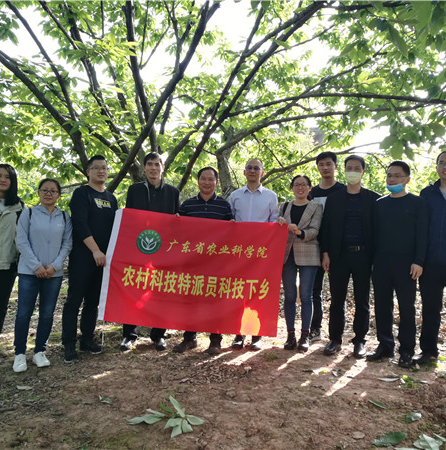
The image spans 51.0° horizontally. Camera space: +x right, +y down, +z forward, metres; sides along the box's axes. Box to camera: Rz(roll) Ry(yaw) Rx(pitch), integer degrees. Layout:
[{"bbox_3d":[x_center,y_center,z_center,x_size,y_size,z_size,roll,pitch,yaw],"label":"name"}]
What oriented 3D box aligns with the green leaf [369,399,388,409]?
[{"bbox_3d":[1.013,1.163,3.050,0.130,0.035,0.055,1,-1,32],"label":"green leaf"}]

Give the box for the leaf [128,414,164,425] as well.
[{"bbox_3d":[-0.414,1.039,2.500,0.190,0.035,0.090,2,-2,-18],"label":"leaf"}]

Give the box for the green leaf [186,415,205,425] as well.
[{"bbox_3d":[-0.164,1.159,2.790,0.135,0.040,0.075,1,-1,40],"label":"green leaf"}]

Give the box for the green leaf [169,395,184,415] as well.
[{"bbox_3d":[-0.281,1.103,2.860,0.065,0.085,0.145,2,-1,-41],"label":"green leaf"}]

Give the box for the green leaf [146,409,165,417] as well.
[{"bbox_3d":[-0.372,1.036,2.580,0.055,0.035,0.130,3,-2,-37],"label":"green leaf"}]

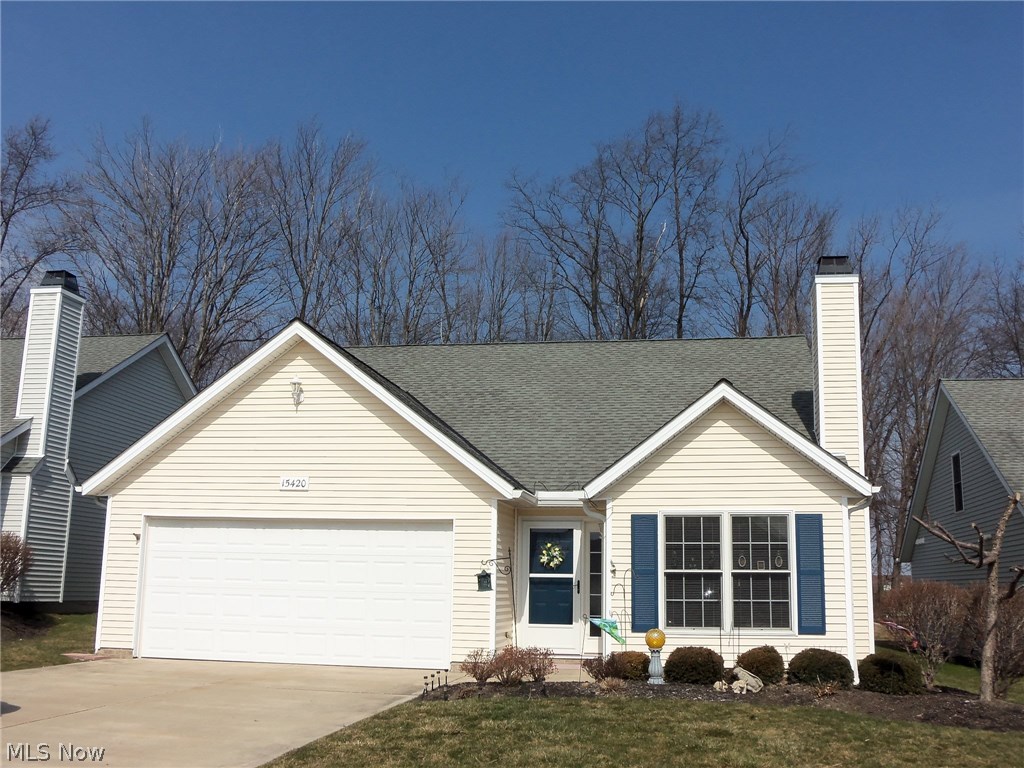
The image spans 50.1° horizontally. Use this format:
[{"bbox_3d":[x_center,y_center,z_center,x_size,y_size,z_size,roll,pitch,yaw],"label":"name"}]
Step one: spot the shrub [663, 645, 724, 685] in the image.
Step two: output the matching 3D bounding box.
[{"bbox_3d":[2.466,3.805,14.800,0.800,0.495,0.800,-1,-10,10],"label":"shrub"}]

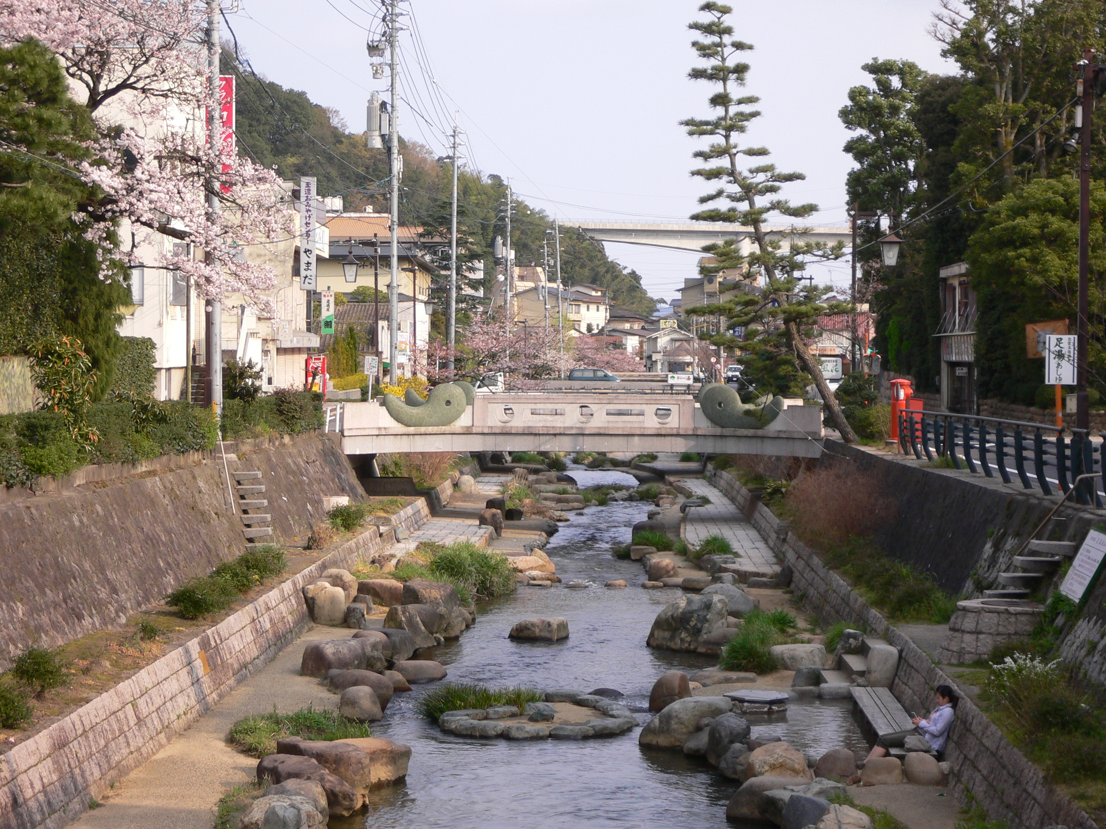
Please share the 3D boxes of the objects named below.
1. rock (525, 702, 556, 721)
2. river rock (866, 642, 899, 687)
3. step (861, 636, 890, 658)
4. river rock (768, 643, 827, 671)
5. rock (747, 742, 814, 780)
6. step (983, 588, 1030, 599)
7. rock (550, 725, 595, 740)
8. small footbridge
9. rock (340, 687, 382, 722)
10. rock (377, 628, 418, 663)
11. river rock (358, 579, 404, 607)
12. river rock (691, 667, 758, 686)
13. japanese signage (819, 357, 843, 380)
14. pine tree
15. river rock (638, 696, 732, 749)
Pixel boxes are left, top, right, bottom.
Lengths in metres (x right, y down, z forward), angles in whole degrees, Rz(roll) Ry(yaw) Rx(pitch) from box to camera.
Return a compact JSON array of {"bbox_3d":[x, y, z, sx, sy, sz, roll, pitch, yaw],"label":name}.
[{"bbox_3d":[-0.158,3.873,34.968,0.392,0.244,0.326,0,1,2],"label":"rock"},{"bbox_3d":[4.606,3.556,37.500,0.460,0.660,0.440,0,1,0],"label":"river rock"},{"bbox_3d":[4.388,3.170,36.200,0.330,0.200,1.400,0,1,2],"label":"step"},{"bbox_3d":[3.710,3.671,40.650,0.860,0.370,0.600,0,1,0],"label":"river rock"},{"bbox_3d":[2.375,3.628,28.000,0.690,0.420,0.550,0,1,0],"label":"rock"},{"bbox_3d":[5.615,2.220,33.000,0.620,0.140,0.360,0,1,1],"label":"step"},{"bbox_3d":[0.249,4.076,34.400,0.560,0.170,0.320,0,1,0],"label":"rock"},{"bbox_3d":[0.858,0.152,73.199,12.400,1.800,6.500,0,1,1],"label":"small footbridge"},{"bbox_3d":[-2.468,3.728,34.459,0.550,0.458,0.509,0,1,2],"label":"rock"},{"bbox_3d":[-2.524,3.734,43.200,0.720,0.560,0.680,0,1,1],"label":"rock"},{"bbox_3d":[-3.194,3.323,49.984,0.865,0.468,0.631,0,1,2],"label":"river rock"},{"bbox_3d":[2.347,3.621,37.000,0.900,0.200,0.550,0,1,0],"label":"river rock"},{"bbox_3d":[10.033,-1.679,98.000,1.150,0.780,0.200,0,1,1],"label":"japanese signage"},{"bbox_3d":[5.273,-4.761,66.170,4.306,10.689,4.072,0,1,2],"label":"pine tree"},{"bbox_3d":[1.696,3.925,34.100,1.200,0.630,0.950,0,1,1],"label":"river rock"}]

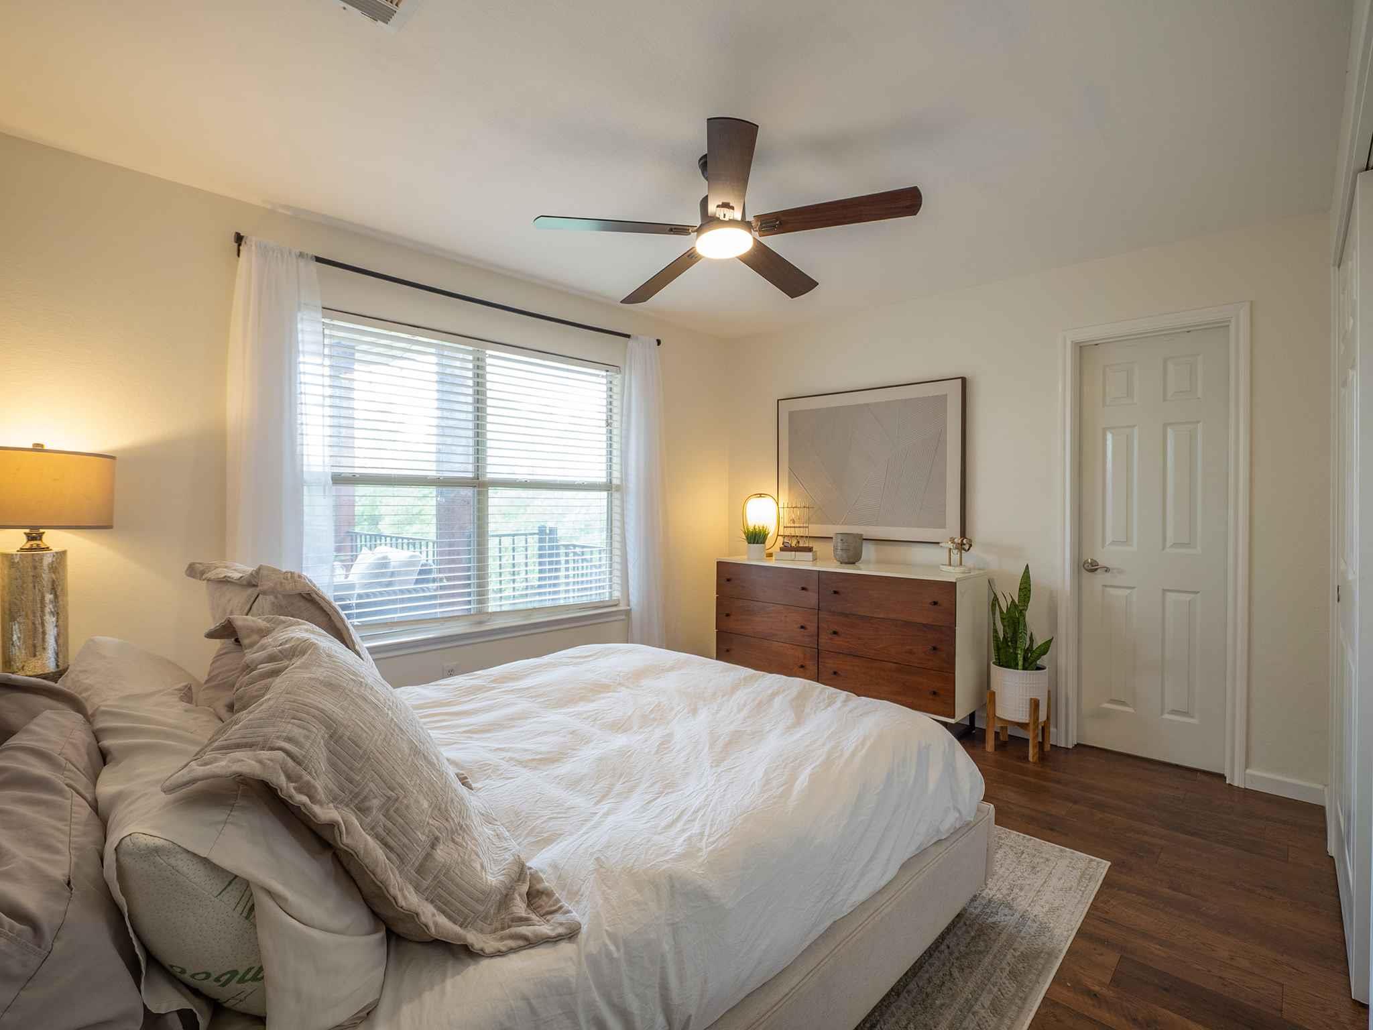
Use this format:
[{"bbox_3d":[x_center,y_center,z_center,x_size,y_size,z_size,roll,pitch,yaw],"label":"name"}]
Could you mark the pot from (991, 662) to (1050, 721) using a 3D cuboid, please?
[{"bbox_3d":[1.663,0.888,3.174,0.255,0.255,0.255,0,1,0],"label":"pot"}]

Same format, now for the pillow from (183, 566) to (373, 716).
[{"bbox_3d":[-0.948,0.362,1.544,0.700,0.570,0.190,1,34,44],"label":"pillow"}]

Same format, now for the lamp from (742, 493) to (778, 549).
[{"bbox_3d":[0.511,0.075,4.354,0.265,0.425,0.195,0,1,25],"label":"lamp"}]

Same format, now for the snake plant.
[{"bbox_3d":[1.662,0.518,3.168,0.270,0.540,0.250,1,1,44],"label":"snake plant"}]

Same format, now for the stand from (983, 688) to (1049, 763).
[{"bbox_3d":[1.664,1.030,3.177,0.245,0.305,0.245,1,1,44],"label":"stand"}]

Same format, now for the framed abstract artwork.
[{"bbox_3d":[1.098,-0.314,3.985,1.255,0.940,0.045,1,1,44],"label":"framed abstract artwork"}]

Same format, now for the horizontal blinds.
[{"bbox_3d":[-1.044,-0.162,3.334,0.065,1.460,1.750,1,1,44],"label":"horizontal blinds"}]

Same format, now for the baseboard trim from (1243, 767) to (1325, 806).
[{"bbox_3d":[2.515,1.148,2.669,0.250,0.083,0.016,1,1,44],"label":"baseboard trim"}]

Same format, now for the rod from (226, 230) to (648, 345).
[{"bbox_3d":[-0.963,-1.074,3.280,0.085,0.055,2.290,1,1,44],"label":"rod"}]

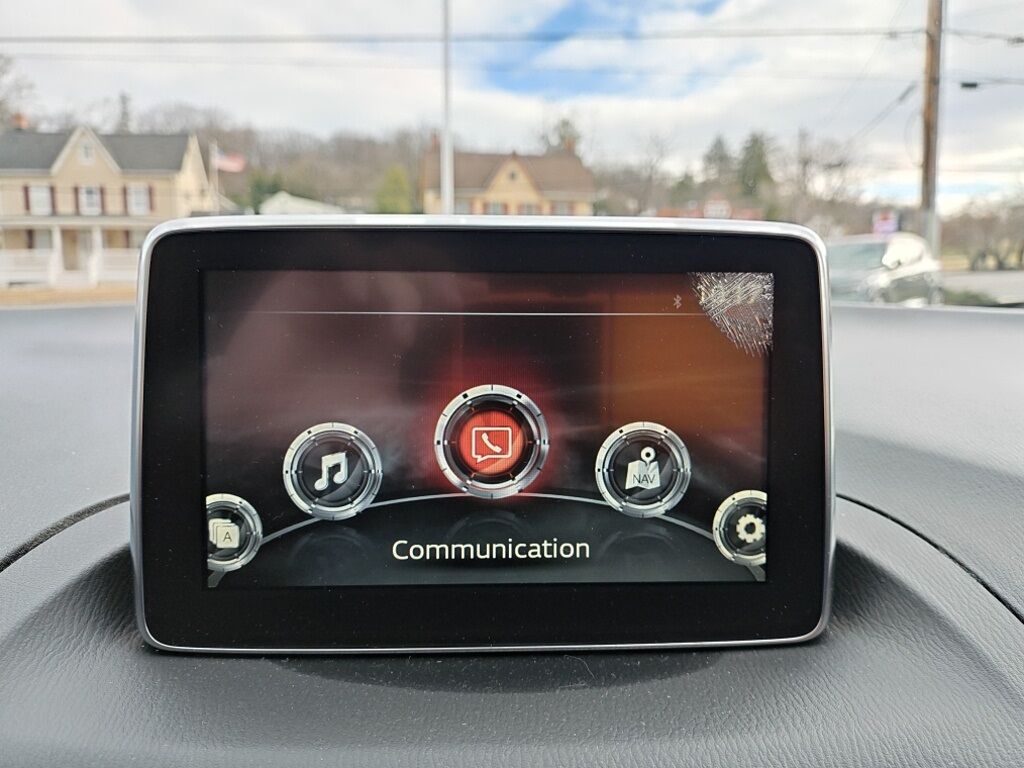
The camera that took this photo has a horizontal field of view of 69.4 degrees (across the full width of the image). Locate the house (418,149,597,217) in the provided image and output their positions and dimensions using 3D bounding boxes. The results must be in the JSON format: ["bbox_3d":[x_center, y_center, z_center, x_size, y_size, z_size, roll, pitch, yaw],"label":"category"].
[{"bbox_3d":[-0.650,-12.600,55.400,12.000,9.200,9.000,-1,8,-7],"label":"house"}]

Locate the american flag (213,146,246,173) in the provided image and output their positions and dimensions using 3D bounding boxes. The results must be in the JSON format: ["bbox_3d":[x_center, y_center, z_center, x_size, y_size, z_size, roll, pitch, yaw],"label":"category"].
[{"bbox_3d":[-14.400,-11.500,38.000,1.600,1.100,0.250,-2,8,-12],"label":"american flag"}]

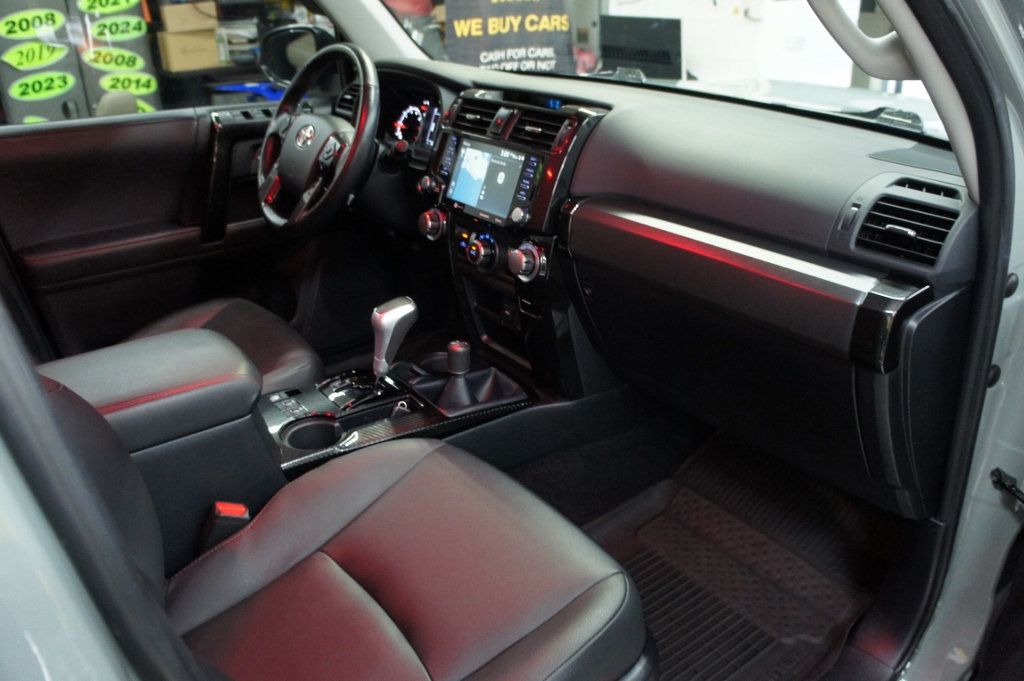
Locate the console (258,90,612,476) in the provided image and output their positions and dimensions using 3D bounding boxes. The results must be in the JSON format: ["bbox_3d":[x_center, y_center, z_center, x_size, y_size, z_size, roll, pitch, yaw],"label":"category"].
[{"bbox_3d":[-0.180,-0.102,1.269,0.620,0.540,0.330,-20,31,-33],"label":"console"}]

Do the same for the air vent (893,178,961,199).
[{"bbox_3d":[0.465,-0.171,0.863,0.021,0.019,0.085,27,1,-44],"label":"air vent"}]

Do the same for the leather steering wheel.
[{"bbox_3d":[-0.372,-0.393,1.499,0.090,0.380,0.380,19,7,-44],"label":"leather steering wheel"}]

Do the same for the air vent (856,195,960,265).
[{"bbox_3d":[0.447,-0.122,0.863,0.030,0.066,0.092,24,3,-44],"label":"air vent"}]

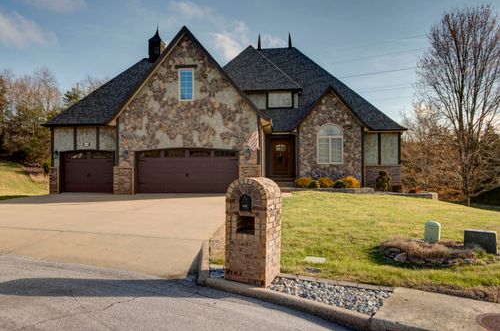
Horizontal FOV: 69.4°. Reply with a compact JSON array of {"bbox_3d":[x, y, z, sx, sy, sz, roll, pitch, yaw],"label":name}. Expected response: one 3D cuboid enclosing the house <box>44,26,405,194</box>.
[{"bbox_3d":[-0.300,-3.500,22.700,18.000,9.800,12.800,0,0,5],"label":"house"}]

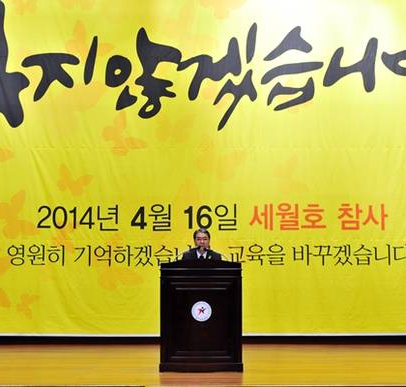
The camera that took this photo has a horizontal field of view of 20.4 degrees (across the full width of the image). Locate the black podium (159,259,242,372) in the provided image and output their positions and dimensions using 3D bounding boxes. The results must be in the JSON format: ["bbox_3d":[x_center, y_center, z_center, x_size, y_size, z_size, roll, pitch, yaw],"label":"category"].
[{"bbox_3d":[-0.012,1.398,13.180,0.945,1.290,0.600,0,-1,0],"label":"black podium"}]

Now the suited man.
[{"bbox_3d":[0.000,1.235,13.450,0.520,1.650,0.360,0,-1,0],"label":"suited man"}]

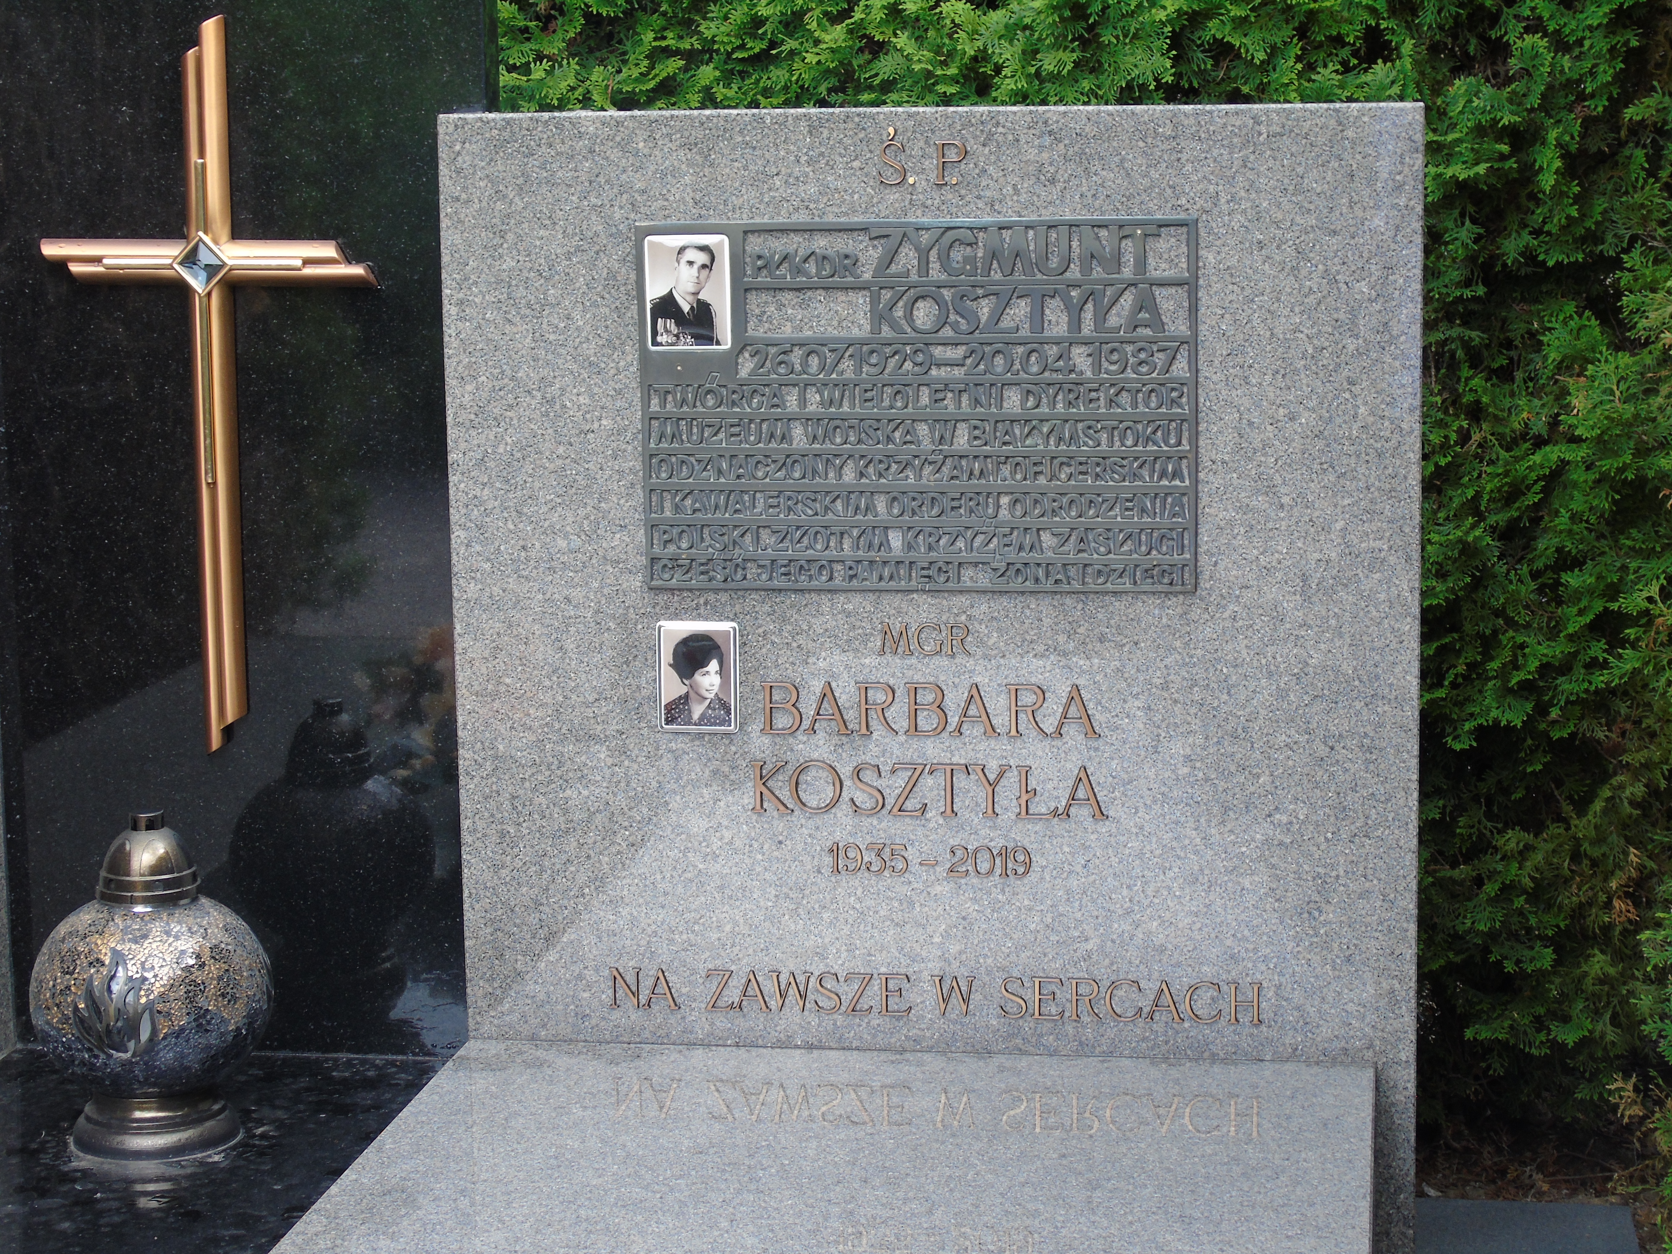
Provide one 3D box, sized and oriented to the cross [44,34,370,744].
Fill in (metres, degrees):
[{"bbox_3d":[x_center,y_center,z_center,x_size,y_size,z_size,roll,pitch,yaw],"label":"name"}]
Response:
[{"bbox_3d":[-0.648,-0.245,3.574,0.362,0.773,0.042,1,10,8],"label":"cross"}]

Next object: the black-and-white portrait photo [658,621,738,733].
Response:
[{"bbox_3d":[-0.133,0.049,3.339,0.081,0.109,0.013,0,10,8],"label":"black-and-white portrait photo"}]

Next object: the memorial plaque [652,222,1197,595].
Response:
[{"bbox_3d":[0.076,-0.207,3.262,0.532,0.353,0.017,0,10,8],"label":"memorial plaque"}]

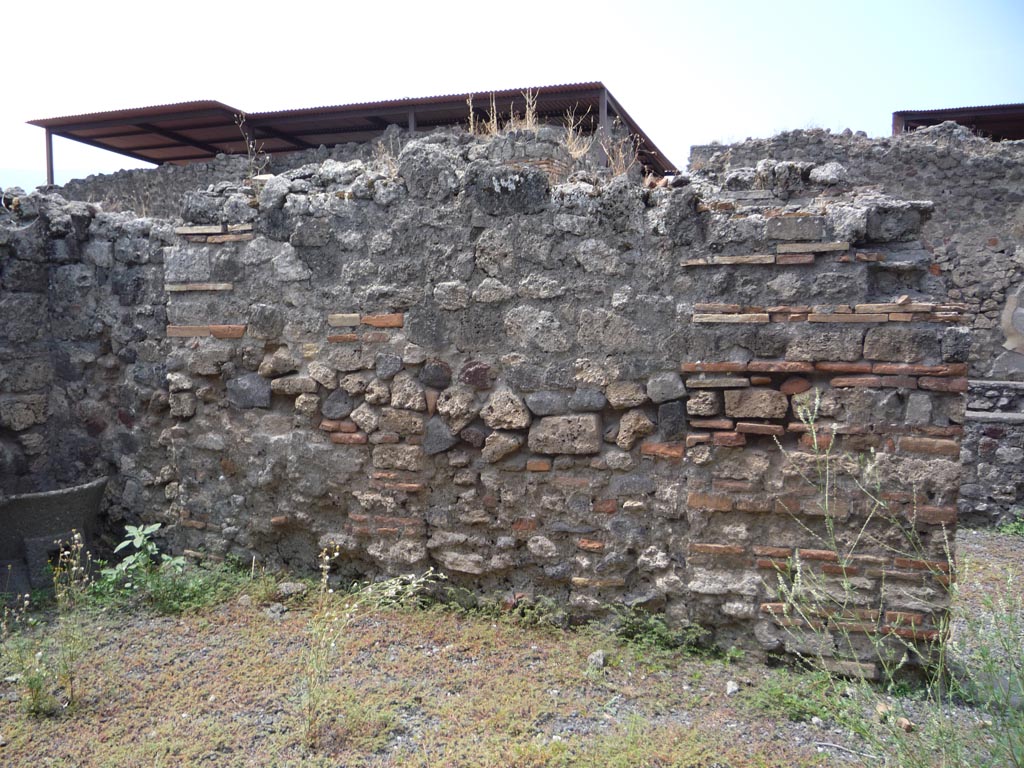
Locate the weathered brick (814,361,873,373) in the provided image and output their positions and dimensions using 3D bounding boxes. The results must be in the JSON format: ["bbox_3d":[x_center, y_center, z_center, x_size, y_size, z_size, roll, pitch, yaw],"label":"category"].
[{"bbox_3d":[1.471,-0.076,3.954,0.240,0.046,0.120,1,5,15],"label":"weathered brick"}]

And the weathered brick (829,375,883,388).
[{"bbox_3d":[1.522,-0.010,3.945,0.203,0.046,0.120,1,5,15],"label":"weathered brick"}]

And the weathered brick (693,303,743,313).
[{"bbox_3d":[0.960,-0.349,4.125,0.203,0.038,0.140,1,4,16],"label":"weathered brick"}]

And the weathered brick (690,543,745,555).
[{"bbox_3d":[0.962,0.758,4.164,0.244,0.039,0.120,1,5,15],"label":"weathered brick"}]

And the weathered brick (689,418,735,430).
[{"bbox_3d":[0.944,0.184,4.181,0.199,0.040,0.130,1,3,15],"label":"weathered brick"}]

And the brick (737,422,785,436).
[{"bbox_3d":[1.141,0.200,4.067,0.204,0.044,0.120,1,5,15],"label":"brick"}]

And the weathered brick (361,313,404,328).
[{"bbox_3d":[-0.641,-0.324,4.566,0.237,0.063,0.120,1,3,15],"label":"weathered brick"}]

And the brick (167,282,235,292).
[{"bbox_3d":[-1.676,-0.530,4.893,0.428,0.039,0.160,1,4,16],"label":"brick"}]

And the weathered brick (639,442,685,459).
[{"bbox_3d":[0.724,0.307,4.239,0.200,0.059,0.120,1,3,15],"label":"weathered brick"}]

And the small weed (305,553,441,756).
[{"bbox_3d":[-0.484,0.918,3.080,0.470,0.650,0.380,0,5,0],"label":"small weed"}]

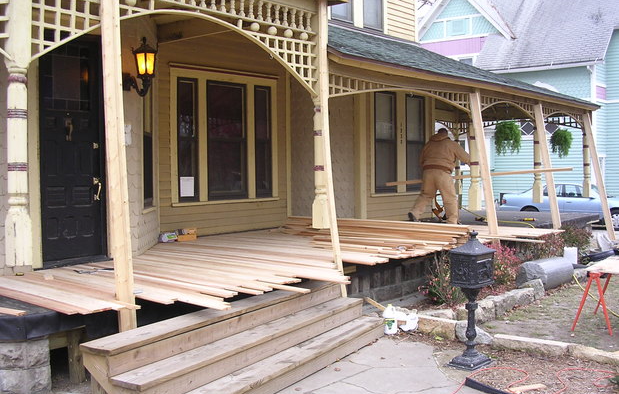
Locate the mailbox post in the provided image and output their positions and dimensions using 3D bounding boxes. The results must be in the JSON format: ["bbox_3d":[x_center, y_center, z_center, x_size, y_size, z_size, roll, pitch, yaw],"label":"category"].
[{"bbox_3d":[1.382,0.853,5.784,0.270,1.130,0.390,2,4,40],"label":"mailbox post"}]

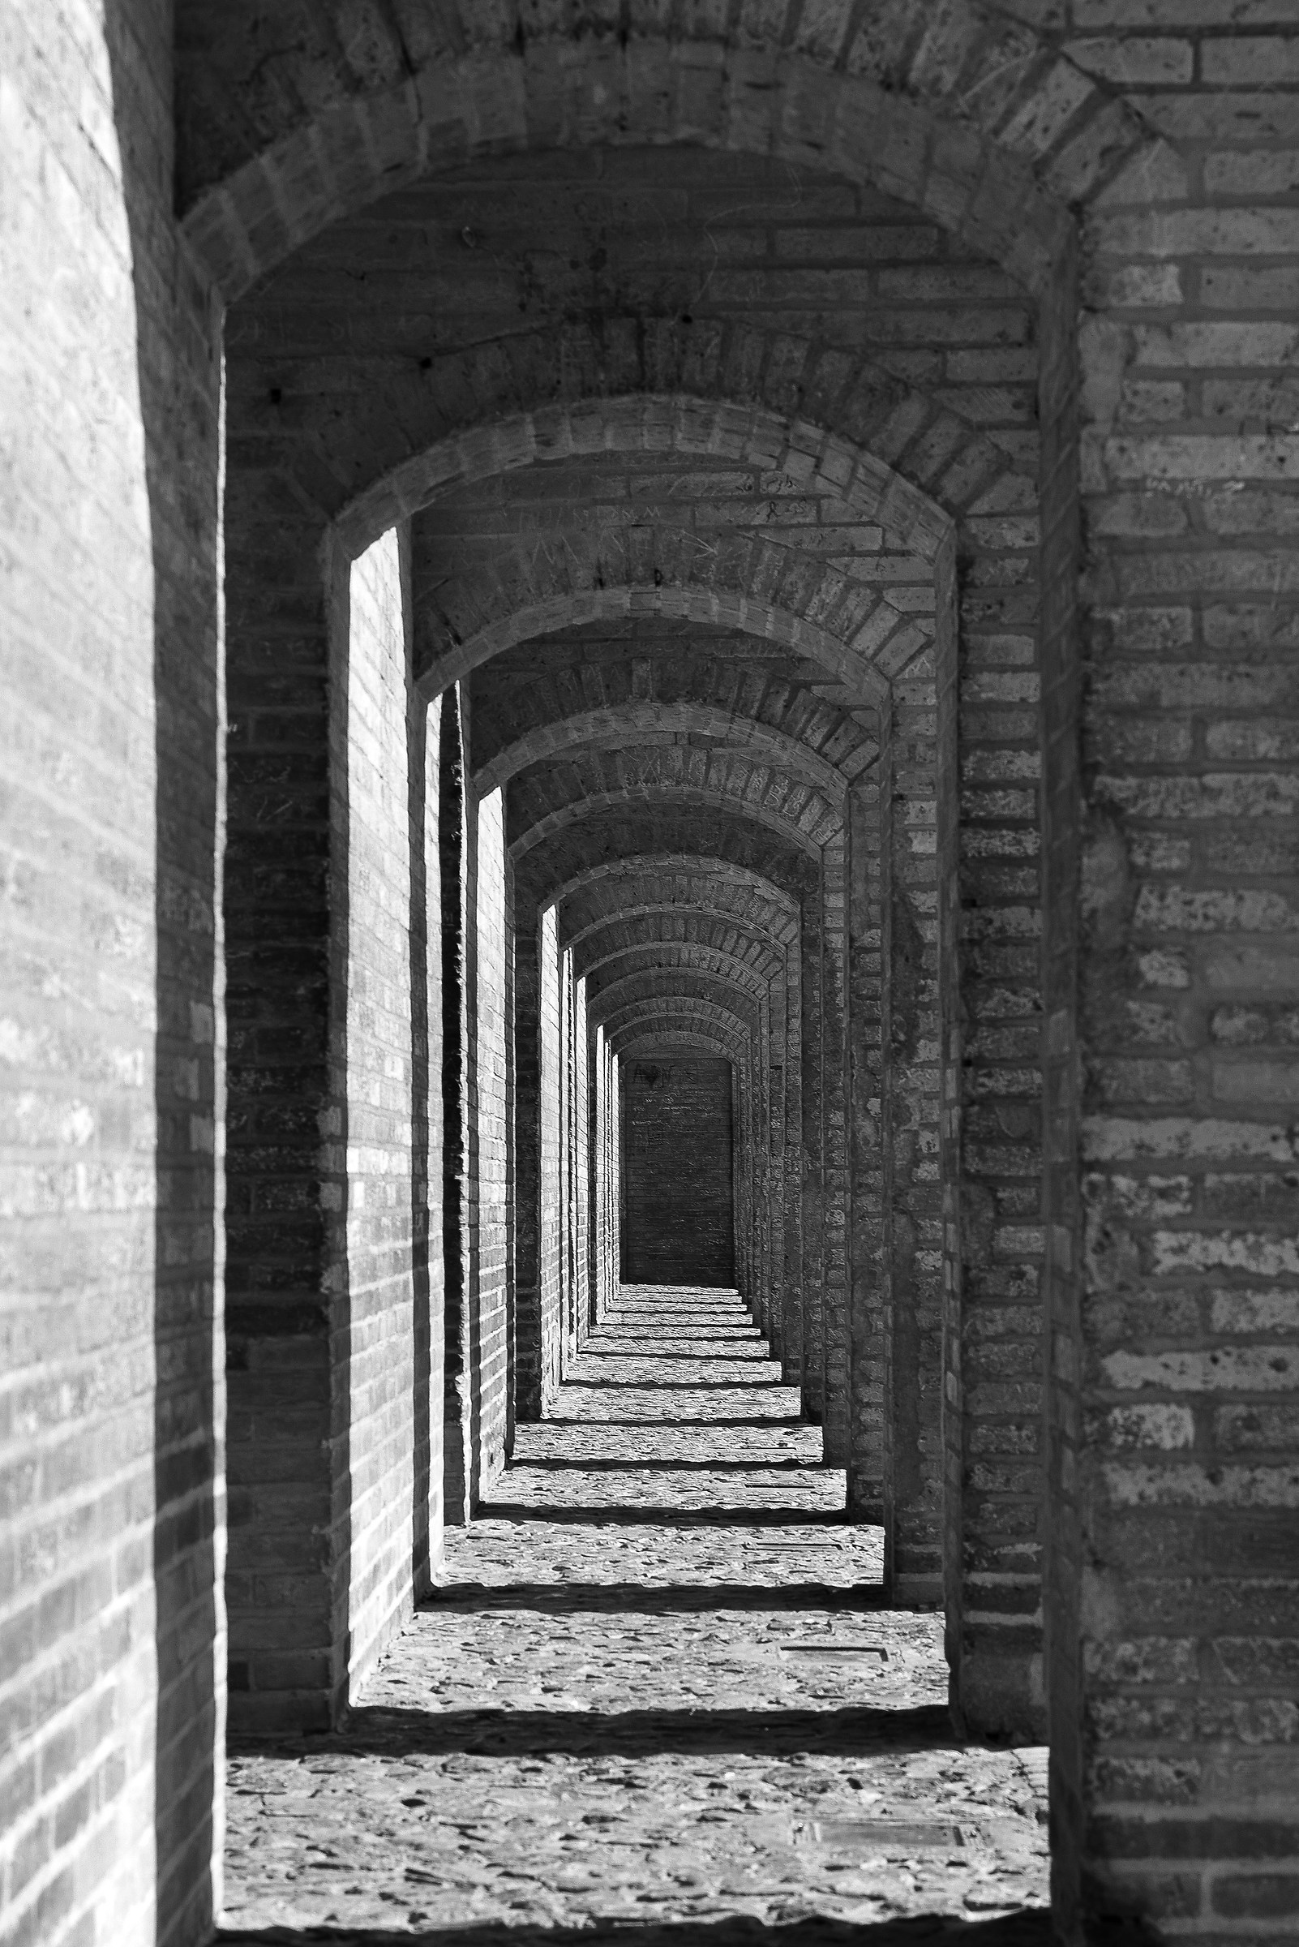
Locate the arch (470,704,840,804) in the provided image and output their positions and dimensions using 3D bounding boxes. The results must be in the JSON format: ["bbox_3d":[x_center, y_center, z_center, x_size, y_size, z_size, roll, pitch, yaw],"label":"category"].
[{"bbox_3d":[0.035,-0.734,15.437,1.250,0.300,0.750,0,-3,0],"label":"arch"}]

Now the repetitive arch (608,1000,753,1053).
[{"bbox_3d":[0.254,0.417,38.371,1.222,0.365,0.598,0,-3,0],"label":"repetitive arch"}]

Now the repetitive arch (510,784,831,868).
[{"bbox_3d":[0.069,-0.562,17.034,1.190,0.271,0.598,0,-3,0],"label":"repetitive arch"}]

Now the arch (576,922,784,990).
[{"bbox_3d":[0.174,-0.108,27.583,1.255,0.361,0.598,0,-3,0],"label":"arch"}]

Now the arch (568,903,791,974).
[{"bbox_3d":[0.163,-0.198,26.625,1.275,0.375,0.812,0,-3,0],"label":"arch"}]

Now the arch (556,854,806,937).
[{"bbox_3d":[0.126,-0.384,23.000,1.250,0.375,0.812,0,-3,0],"label":"arch"}]

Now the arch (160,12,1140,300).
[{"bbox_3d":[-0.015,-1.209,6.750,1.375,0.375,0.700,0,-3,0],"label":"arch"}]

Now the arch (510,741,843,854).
[{"bbox_3d":[0.096,-0.674,18.500,1.338,0.400,0.750,0,-3,0],"label":"arch"}]

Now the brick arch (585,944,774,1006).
[{"bbox_3d":[0.193,0.014,30.951,1.273,0.396,0.598,0,-3,0],"label":"brick arch"}]

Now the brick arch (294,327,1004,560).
[{"bbox_3d":[0.001,-0.988,8.705,1.296,0.364,0.598,0,-3,0],"label":"brick arch"}]

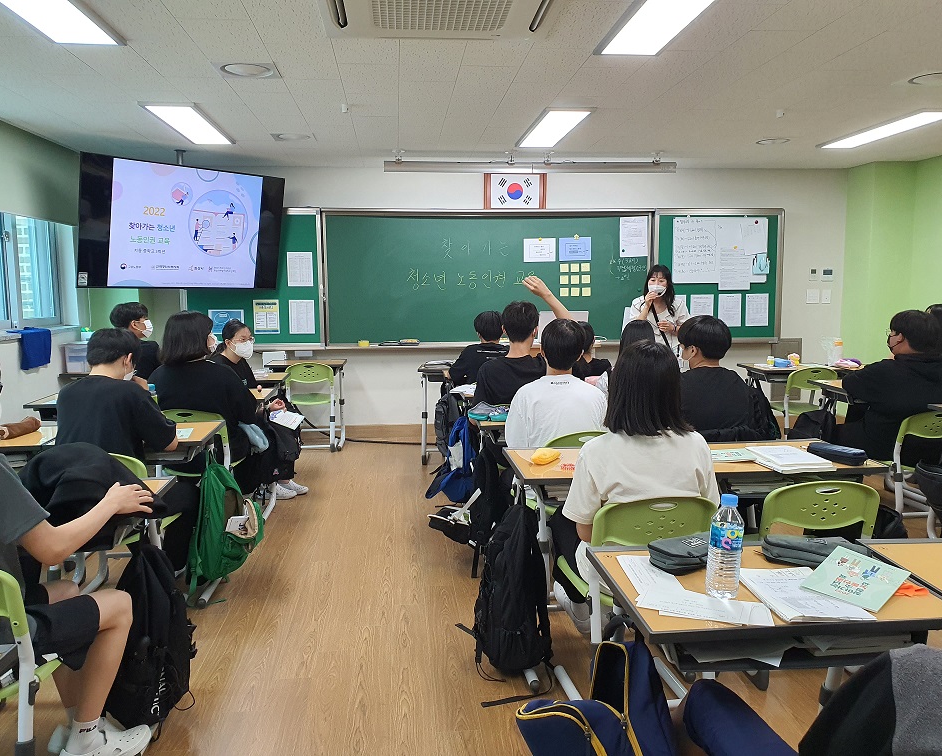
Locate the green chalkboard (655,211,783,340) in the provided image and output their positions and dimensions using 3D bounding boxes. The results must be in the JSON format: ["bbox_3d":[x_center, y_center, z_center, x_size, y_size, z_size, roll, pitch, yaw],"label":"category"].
[{"bbox_3d":[2.272,-0.924,6.907,1.210,1.212,0.060,-1,7,-5],"label":"green chalkboard"}]

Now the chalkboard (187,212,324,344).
[{"bbox_3d":[-1.919,-0.880,6.666,1.190,1.200,0.045,-1,7,-5],"label":"chalkboard"}]

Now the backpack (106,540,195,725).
[{"bbox_3d":[-1.028,0.811,2.458,0.230,0.570,0.290,0,7,7],"label":"backpack"}]

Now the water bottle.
[{"bbox_3d":[0.487,0.315,1.442,0.066,0.200,0.066,-1,7,-5],"label":"water bottle"}]

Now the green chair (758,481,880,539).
[{"bbox_3d":[1.032,0.649,2.498,0.390,0.740,0.480,-1,7,-2],"label":"green chair"}]

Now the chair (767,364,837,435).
[{"bbox_3d":[2.478,0.269,5.738,0.390,0.740,0.480,0,7,0],"label":"chair"}]

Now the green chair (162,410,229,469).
[{"bbox_3d":[-1.484,0.536,4.122,0.440,0.790,0.500,0,7,0],"label":"green chair"}]

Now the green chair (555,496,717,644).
[{"bbox_3d":[0.474,0.670,2.346,0.390,0.740,0.480,-2,7,-11],"label":"green chair"}]

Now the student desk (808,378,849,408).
[{"bbox_3d":[2.646,0.414,4.972,0.690,0.755,0.490,-1,7,-5],"label":"student desk"}]

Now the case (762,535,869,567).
[{"bbox_3d":[0.734,0.370,1.617,0.205,0.048,0.100,2,7,16],"label":"case"}]

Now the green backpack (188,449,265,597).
[{"bbox_3d":[-1.030,0.592,3.204,0.250,0.560,0.300,0,7,3],"label":"green backpack"}]

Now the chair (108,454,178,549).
[{"bbox_3d":[-1.283,0.623,2.859,0.390,0.740,0.480,0,7,5],"label":"chair"}]

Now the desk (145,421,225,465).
[{"bbox_3d":[-1.377,0.590,3.216,0.610,0.725,0.460,-1,7,-5],"label":"desk"}]

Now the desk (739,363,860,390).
[{"bbox_3d":[2.568,0.279,6.031,0.720,0.755,0.490,-1,7,-5],"label":"desk"}]

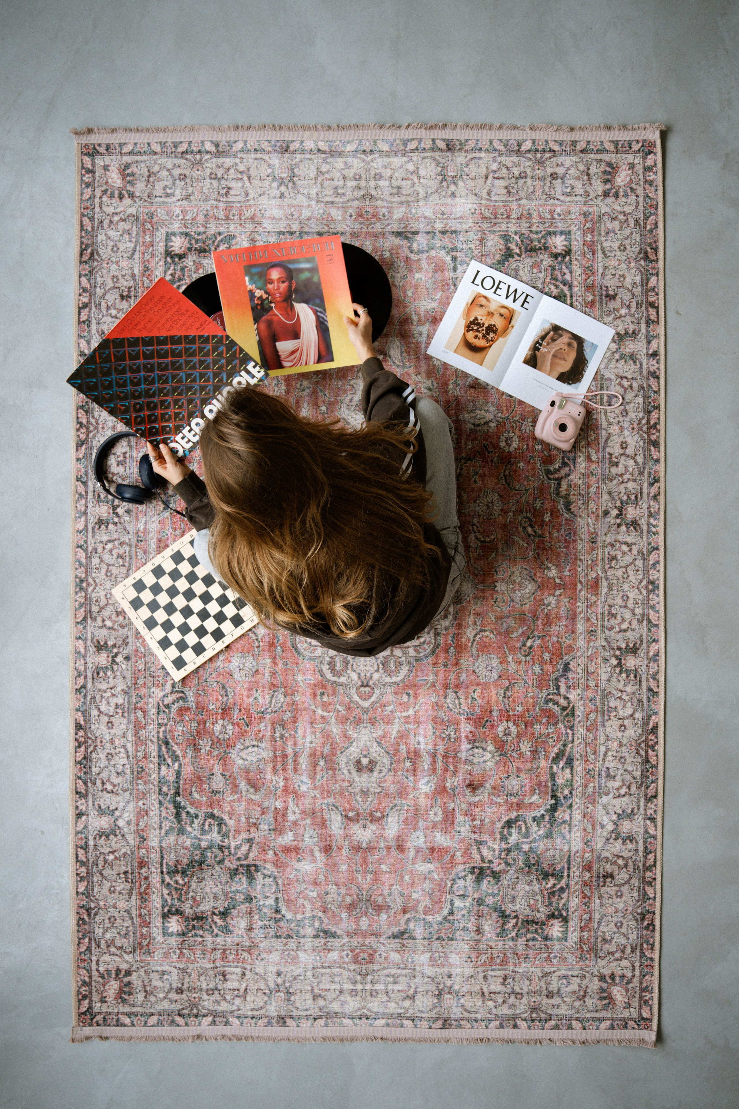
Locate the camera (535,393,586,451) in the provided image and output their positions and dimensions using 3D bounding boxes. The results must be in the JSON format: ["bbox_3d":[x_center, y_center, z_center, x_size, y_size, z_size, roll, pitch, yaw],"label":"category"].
[{"bbox_3d":[0.488,-0.336,2.199,0.107,0.067,0.121,25,91,1],"label":"camera"}]

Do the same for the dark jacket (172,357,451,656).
[{"bbox_3d":[-0.062,-0.079,1.919,0.610,0.550,0.625,-27,90,1],"label":"dark jacket"}]

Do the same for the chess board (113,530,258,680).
[{"bbox_3d":[-0.469,0.127,2.239,0.284,0.022,0.287,-36,90,1],"label":"chess board"}]

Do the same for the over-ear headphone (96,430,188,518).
[{"bbox_3d":[-0.595,-0.213,2.210,0.195,0.080,0.180,33,91,1],"label":"over-ear headphone"}]

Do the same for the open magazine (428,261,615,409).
[{"bbox_3d":[0.393,-0.549,2.231,0.412,0.009,0.267,26,91,1],"label":"open magazine"}]

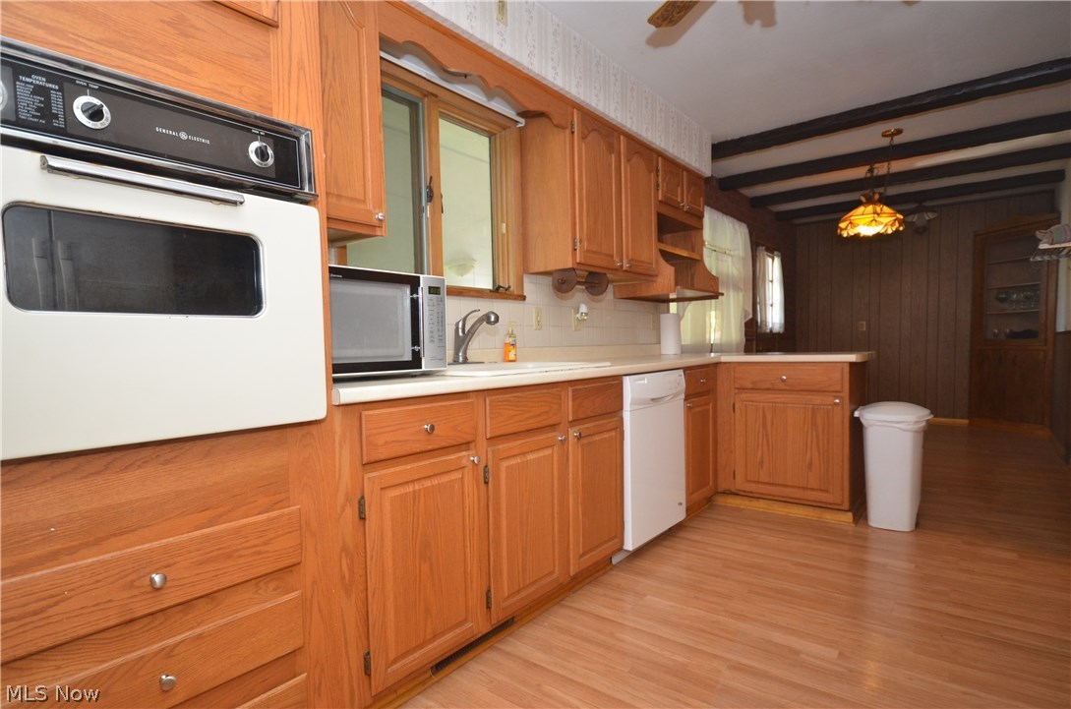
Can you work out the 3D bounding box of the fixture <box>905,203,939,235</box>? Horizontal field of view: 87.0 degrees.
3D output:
[{"bbox_3d":[4.023,-1.416,5.886,0.370,0.326,0.360,0,2,39],"label":"fixture"}]

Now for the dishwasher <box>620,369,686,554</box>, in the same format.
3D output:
[{"bbox_3d":[0.382,0.500,2.978,0.602,0.823,0.602,0,2,38],"label":"dishwasher"}]

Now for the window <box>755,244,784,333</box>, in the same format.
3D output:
[{"bbox_3d":[2.675,-0.713,6.389,0.100,0.980,0.950,0,2,38],"label":"window"}]

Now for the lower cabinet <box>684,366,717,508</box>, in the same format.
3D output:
[{"bbox_3d":[0.706,0.458,3.353,0.588,0.815,0.470,0,2,39],"label":"lower cabinet"}]

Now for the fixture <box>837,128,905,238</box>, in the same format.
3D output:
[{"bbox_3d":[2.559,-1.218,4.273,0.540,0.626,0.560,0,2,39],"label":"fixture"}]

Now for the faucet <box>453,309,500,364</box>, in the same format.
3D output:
[{"bbox_3d":[-0.250,-0.077,2.360,0.245,0.223,0.070,0,2,39],"label":"faucet"}]

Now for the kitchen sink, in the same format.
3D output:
[{"bbox_3d":[-0.134,0.139,2.368,0.545,0.190,0.840,0,2,38],"label":"kitchen sink"}]

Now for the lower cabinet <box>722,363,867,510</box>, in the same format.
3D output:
[{"bbox_3d":[1.587,0.451,3.481,0.720,0.823,0.563,0,2,38],"label":"lower cabinet"}]

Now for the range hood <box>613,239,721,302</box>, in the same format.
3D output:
[{"bbox_3d":[0.878,-0.521,3.693,0.460,0.305,0.760,0,2,39],"label":"range hood"}]

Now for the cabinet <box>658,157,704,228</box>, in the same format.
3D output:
[{"bbox_3d":[0.864,-1.065,3.858,0.332,0.345,0.754,0,2,38],"label":"cabinet"}]

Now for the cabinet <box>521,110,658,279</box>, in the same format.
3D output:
[{"bbox_3d":[0.353,-0.825,3.205,0.334,0.778,0.919,0,2,38],"label":"cabinet"}]

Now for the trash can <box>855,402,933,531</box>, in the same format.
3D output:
[{"bbox_3d":[1.932,0.590,3.046,0.345,0.650,0.300,0,2,38],"label":"trash can"}]

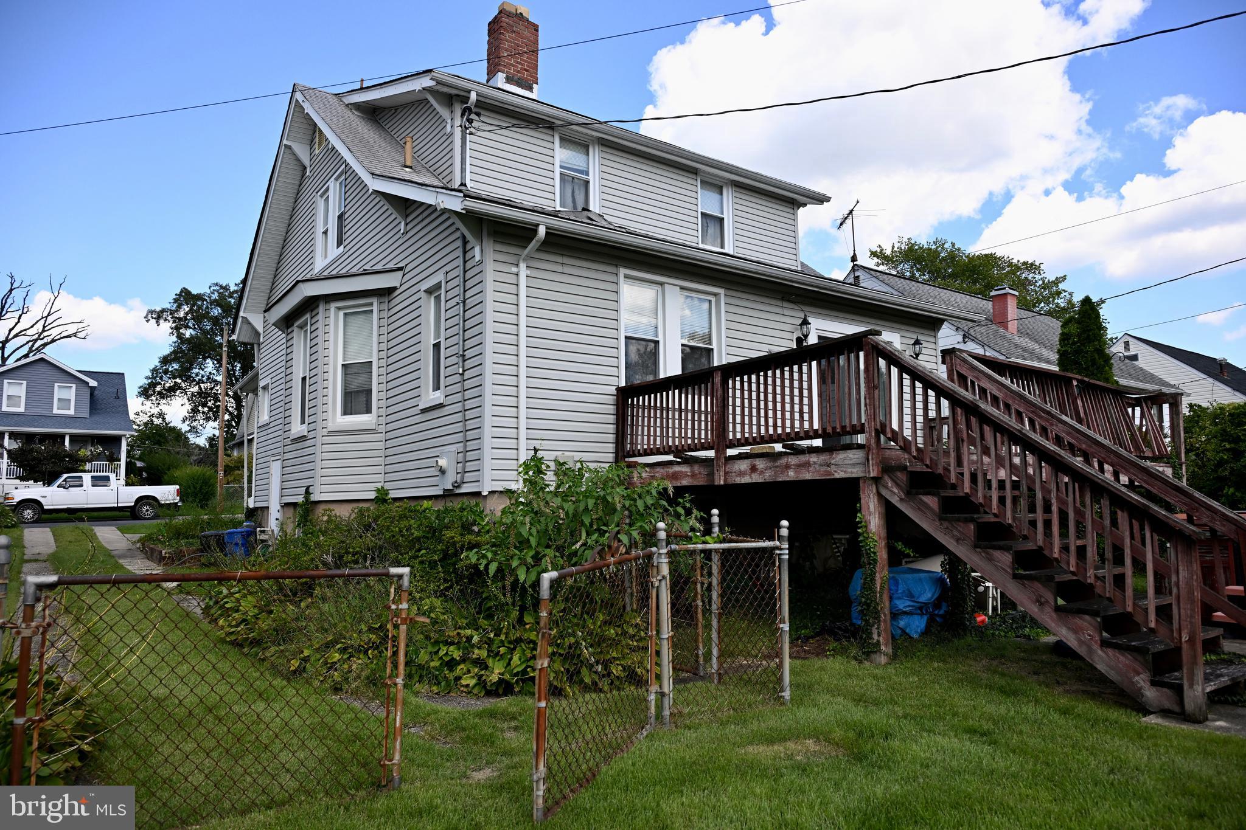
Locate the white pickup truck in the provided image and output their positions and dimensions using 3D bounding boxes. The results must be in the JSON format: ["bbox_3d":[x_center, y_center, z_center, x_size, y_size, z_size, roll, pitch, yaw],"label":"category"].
[{"bbox_3d":[-21.298,3.346,33.593,5.850,1.920,2.000,4,-9,-35],"label":"white pickup truck"}]

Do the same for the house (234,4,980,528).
[{"bbox_3d":[-1.777,-1.479,16.337,9.350,8.850,13.200,4,-9,-35],"label":"house"}]

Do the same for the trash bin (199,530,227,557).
[{"bbox_3d":[-7.473,2.477,15.200,0.570,0.680,0.570,4,-9,-35],"label":"trash bin"}]

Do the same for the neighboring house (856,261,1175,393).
[{"bbox_3d":[9.710,0.050,23.524,9.250,7.350,8.000,4,-9,-35],"label":"neighboring house"}]

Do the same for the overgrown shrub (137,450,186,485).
[{"bbox_3d":[-22.331,3.276,40.500,2.700,3.000,2.700,4,-9,-35],"label":"overgrown shrub"}]

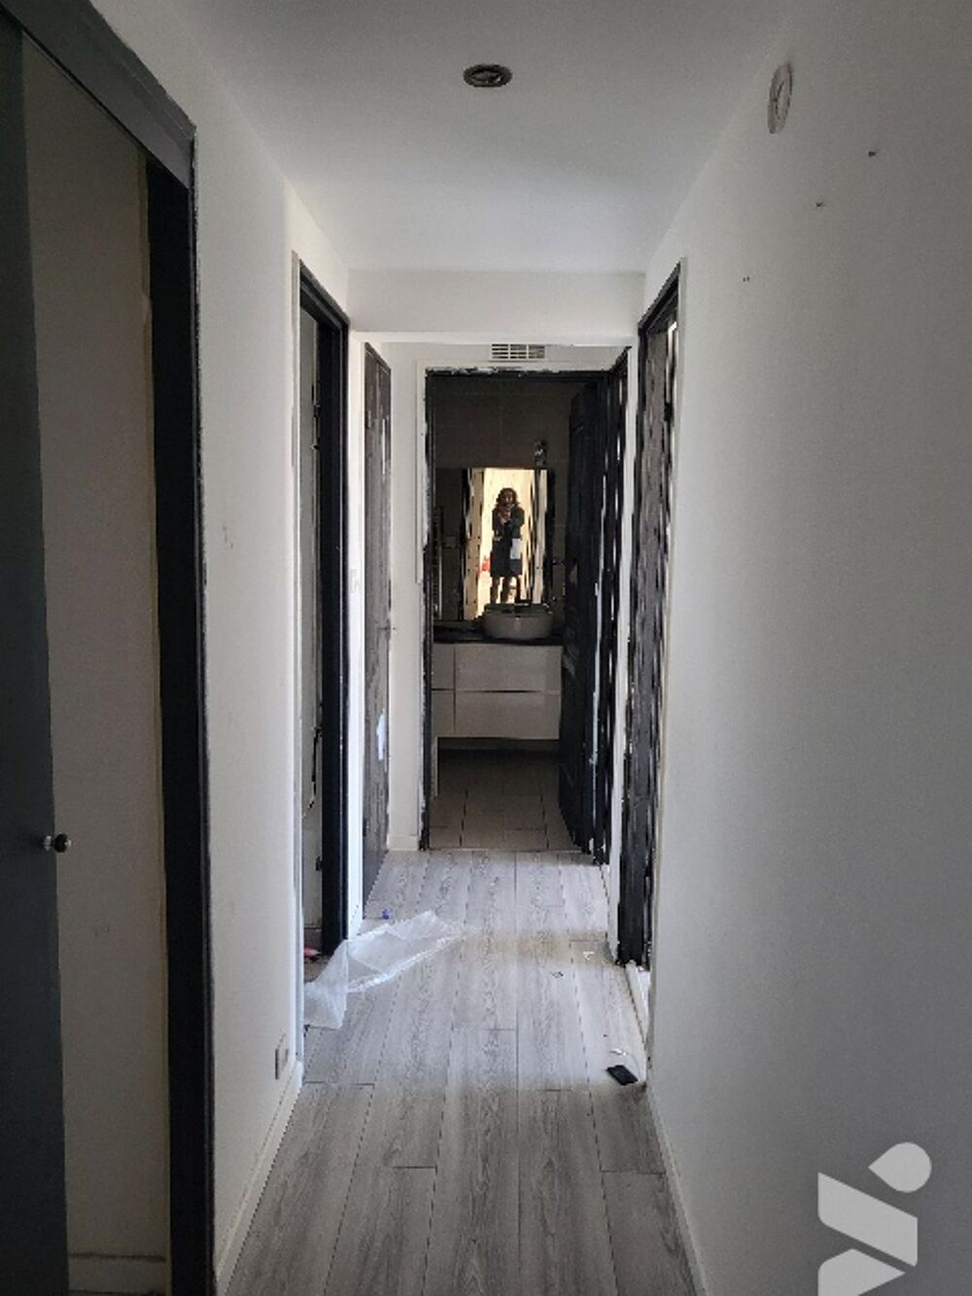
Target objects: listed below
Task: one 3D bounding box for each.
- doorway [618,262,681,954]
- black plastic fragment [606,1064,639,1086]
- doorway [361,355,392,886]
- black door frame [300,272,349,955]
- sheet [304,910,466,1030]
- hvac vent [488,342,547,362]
[{"bbox_3d":[0.493,0.080,2.765,0.089,2.042,0.710,1,8,1],"label":"doorway"},{"bbox_3d":[0.363,1.130,2.571,0.047,0.014,0.078,-2,9,-23],"label":"black plastic fragment"},{"bbox_3d":[-0.447,-0.070,3.741,0.074,2.028,0.727,1,8,1],"label":"doorway"},{"bbox_3d":[-0.493,0.050,2.816,0.089,2.050,0.799,1,8,1],"label":"black door frame"},{"bbox_3d":[-0.362,0.993,3.161,0.310,0.090,0.840,5,9,26],"label":"sheet"},{"bbox_3d":[0.128,-1.194,3.942,0.243,0.085,0.020,1,8,1],"label":"hvac vent"}]

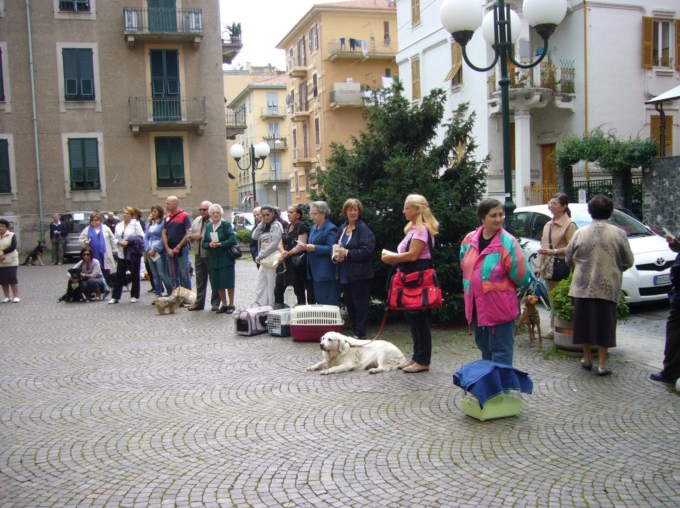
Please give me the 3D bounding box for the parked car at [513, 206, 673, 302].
[{"bbox_3d":[3.504,-0.051,10.724,1.700,1.530,3.750,-4,5,-22],"label":"parked car"}]

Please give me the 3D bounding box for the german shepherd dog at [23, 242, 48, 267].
[{"bbox_3d":[-9.439,-0.035,21.186,0.720,0.740,0.300,-1,5,17],"label":"german shepherd dog"}]

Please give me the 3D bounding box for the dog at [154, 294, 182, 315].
[{"bbox_3d":[-2.598,0.759,10.475,0.460,0.300,0.180,-4,4,-21],"label":"dog"}]

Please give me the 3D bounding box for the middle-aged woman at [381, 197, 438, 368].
[{"bbox_3d":[0.666,0.277,6.476,0.500,1.630,0.460,-3,4,-10],"label":"middle-aged woman"}]

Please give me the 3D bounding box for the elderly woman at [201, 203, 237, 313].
[{"bbox_3d":[-1.869,0.074,10.536,0.540,1.600,0.380,-2,4,1],"label":"elderly woman"}]

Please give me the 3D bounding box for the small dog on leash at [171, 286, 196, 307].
[{"bbox_3d":[-2.527,0.676,11.171,0.440,0.360,0.220,-4,4,-21],"label":"small dog on leash"}]

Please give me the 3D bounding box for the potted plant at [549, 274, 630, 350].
[{"bbox_3d":[2.615,0.557,7.184,0.800,0.830,0.800,-2,4,0],"label":"potted plant"}]

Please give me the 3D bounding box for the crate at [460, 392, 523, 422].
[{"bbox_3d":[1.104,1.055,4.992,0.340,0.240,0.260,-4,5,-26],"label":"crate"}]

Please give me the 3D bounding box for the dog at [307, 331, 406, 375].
[{"bbox_3d":[0.161,0.911,6.579,0.950,0.385,0.480,-3,4,-10],"label":"dog"}]

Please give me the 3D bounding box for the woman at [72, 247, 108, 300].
[{"bbox_3d":[-4.445,0.377,12.298,0.600,0.930,0.680,-2,4,3],"label":"woman"}]

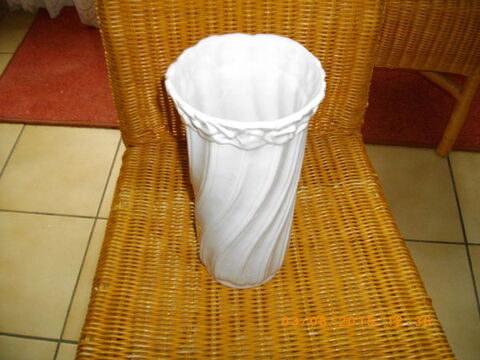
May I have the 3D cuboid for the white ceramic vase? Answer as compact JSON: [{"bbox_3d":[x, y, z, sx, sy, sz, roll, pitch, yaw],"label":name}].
[{"bbox_3d":[0.006,0.003,0.524,0.147,0.305,0.147,1,49,0],"label":"white ceramic vase"}]

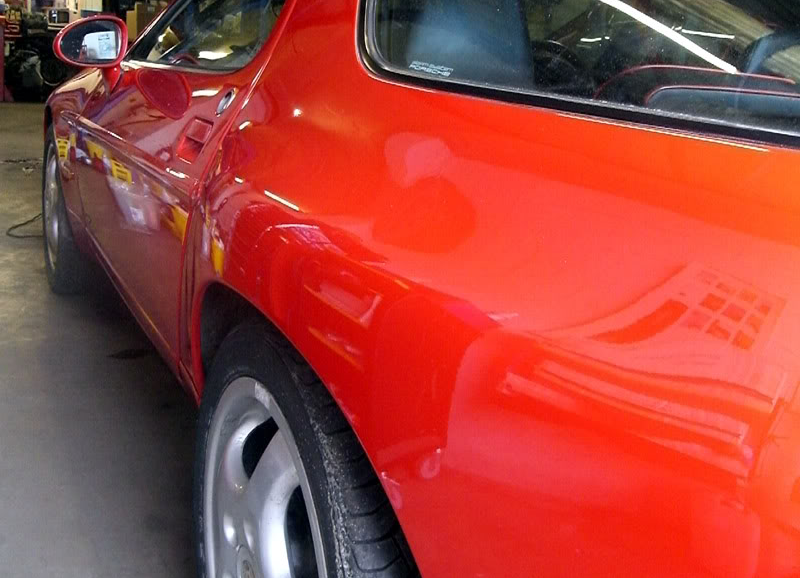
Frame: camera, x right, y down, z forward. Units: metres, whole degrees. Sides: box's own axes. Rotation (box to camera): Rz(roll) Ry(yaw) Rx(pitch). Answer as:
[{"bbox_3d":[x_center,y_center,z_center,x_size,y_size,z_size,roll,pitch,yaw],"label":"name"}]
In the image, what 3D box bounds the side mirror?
[{"bbox_3d":[-0.853,-0.652,2.420,0.200,0.190,0.140,-2,16,-28],"label":"side mirror"}]

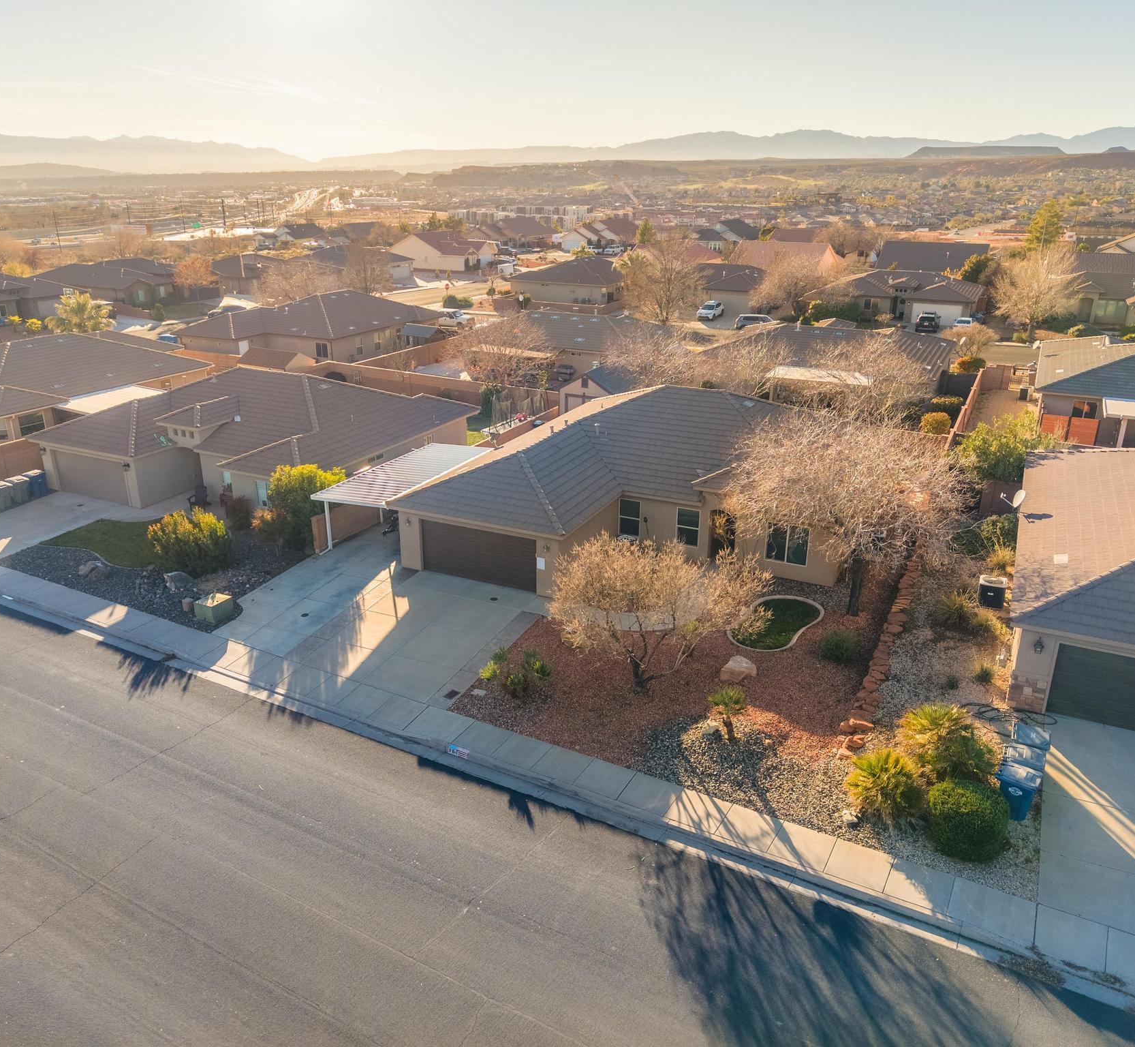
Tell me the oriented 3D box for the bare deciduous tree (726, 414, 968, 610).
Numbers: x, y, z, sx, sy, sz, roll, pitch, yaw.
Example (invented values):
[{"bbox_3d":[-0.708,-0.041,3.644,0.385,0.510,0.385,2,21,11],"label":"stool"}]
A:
[{"bbox_3d":[9.276,-0.171,33.001,7.922,7.156,7.922,0,21,0],"label":"bare deciduous tree"}]

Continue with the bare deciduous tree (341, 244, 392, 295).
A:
[{"bbox_3d":[-27.716,-34.963,133.308,7.200,7.100,7.200,0,20,0],"label":"bare deciduous tree"}]

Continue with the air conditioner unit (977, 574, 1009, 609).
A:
[{"bbox_3d":[15.519,2.487,35.293,0.840,0.880,0.850,10,22,24],"label":"air conditioner unit"}]

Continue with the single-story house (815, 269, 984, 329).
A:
[{"bbox_3d":[36.646,-25.228,106.187,16.100,4.650,15.300,10,22,24],"label":"single-story house"}]

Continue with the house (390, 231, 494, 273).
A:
[{"bbox_3d":[-22.122,-49.225,174.054,16.079,5.700,11.629,10,22,23],"label":"house"}]

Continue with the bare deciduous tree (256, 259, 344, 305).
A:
[{"bbox_3d":[-31.130,-27.491,111.561,8.800,6.000,8.800,0,20,0],"label":"bare deciduous tree"}]

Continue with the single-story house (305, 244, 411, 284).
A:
[{"bbox_3d":[-34.405,-40.547,150.351,13.822,5.350,18.098,10,22,23],"label":"single-story house"}]

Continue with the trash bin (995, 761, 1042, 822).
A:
[{"bbox_3d":[10.407,6.234,22.409,0.850,1.080,0.660,14,24,32],"label":"trash bin"}]

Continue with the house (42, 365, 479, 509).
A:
[{"bbox_3d":[-15.103,-4.906,49.812,17.000,4.950,15.700,10,22,24],"label":"house"}]

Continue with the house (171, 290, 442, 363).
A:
[{"bbox_3d":[-22.413,-17.871,87.018,15.247,5.100,19.320,10,22,23],"label":"house"}]

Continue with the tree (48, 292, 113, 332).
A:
[{"bbox_3d":[-43.832,-17.486,87.383,5.900,6.800,5.900,0,20,0],"label":"tree"}]

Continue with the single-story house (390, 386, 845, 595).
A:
[{"bbox_3d":[4.752,-2.754,41.744,16.550,5.800,19.600,10,22,23],"label":"single-story house"}]

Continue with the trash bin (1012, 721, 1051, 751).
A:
[{"bbox_3d":[12.084,6.019,25.417,0.900,1.150,0.750,10,22,24],"label":"trash bin"}]

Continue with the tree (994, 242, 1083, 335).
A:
[{"bbox_3d":[41.329,-20.429,85.157,7.800,8.050,7.600,0,20,0],"label":"tree"}]

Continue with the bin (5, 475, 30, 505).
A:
[{"bbox_3d":[-25.702,-1.556,45.511,0.900,1.160,0.750,10,22,24],"label":"bin"}]

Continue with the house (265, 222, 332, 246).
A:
[{"bbox_3d":[-62.196,-68.941,231.538,14.000,5.200,12.500,9,22,23],"label":"house"}]

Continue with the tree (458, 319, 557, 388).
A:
[{"bbox_3d":[-4.405,-12.263,70.177,6.989,5.235,6.989,0,21,0],"label":"tree"}]

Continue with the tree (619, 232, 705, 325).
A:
[{"bbox_3d":[9.533,-24.660,97.801,8.630,9.015,8.630,0,21,0],"label":"tree"}]

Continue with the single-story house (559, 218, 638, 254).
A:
[{"bbox_3d":[7.203,-60.103,202.325,13.000,6.000,15.000,10,22,24],"label":"single-story house"}]

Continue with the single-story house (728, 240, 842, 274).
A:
[{"bbox_3d":[31.628,-38.148,140.329,13.000,5.200,14.400,10,22,24],"label":"single-story house"}]

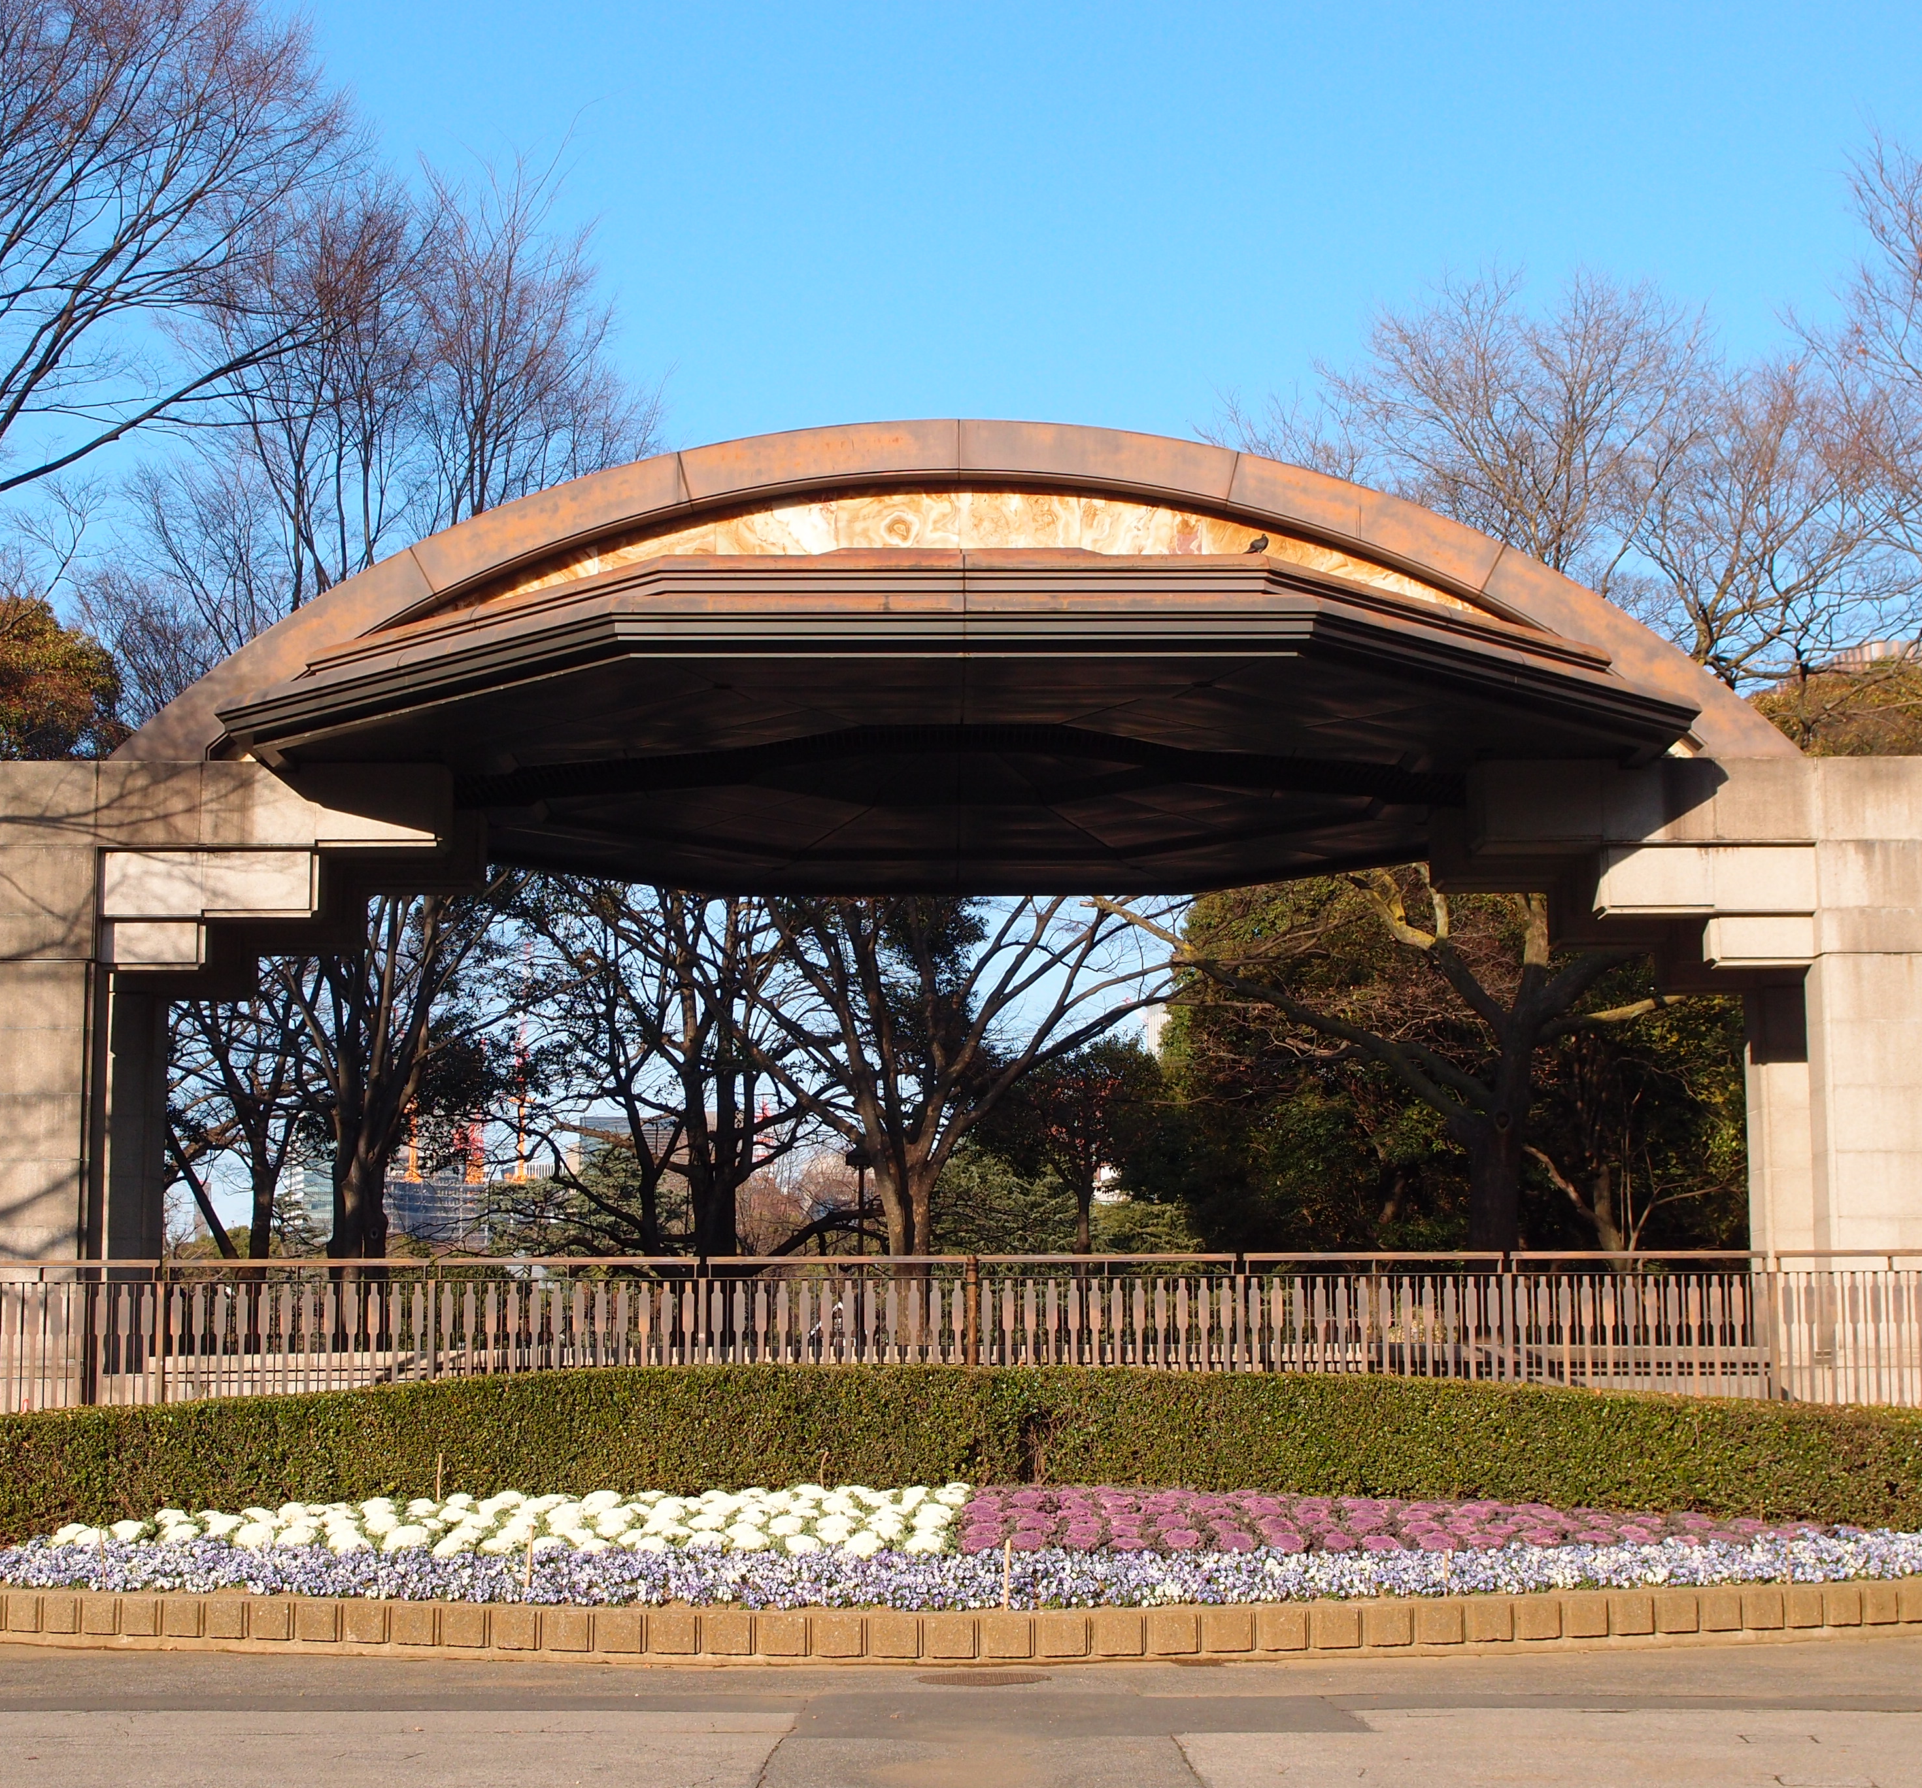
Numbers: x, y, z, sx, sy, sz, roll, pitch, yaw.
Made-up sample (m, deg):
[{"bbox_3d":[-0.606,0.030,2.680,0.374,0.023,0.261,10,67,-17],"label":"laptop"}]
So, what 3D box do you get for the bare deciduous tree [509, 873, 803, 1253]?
[{"bbox_3d":[-3.624,1.332,38.171,5.000,9.400,5.000,0,-8,0],"label":"bare deciduous tree"}]

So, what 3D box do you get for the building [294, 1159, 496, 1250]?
[{"bbox_3d":[-200.642,127.818,1117.990,70.000,65.500,50.000,1,-8,-10],"label":"building"}]

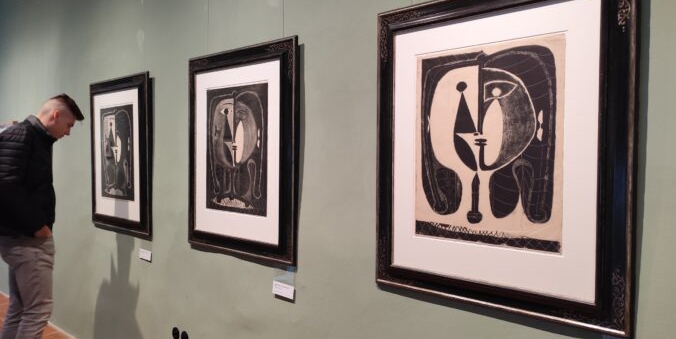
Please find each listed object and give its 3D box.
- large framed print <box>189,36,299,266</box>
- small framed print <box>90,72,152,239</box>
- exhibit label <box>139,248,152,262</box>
[{"bbox_3d":[-0.487,-0.086,2.236,0.820,1.014,0.040,2,2,39],"label":"large framed print"},{"bbox_3d":[-1.454,-0.098,3.016,0.820,1.014,0.040,2,3,39],"label":"small framed print"},{"bbox_3d":[-1.228,0.549,2.876,0.136,0.061,0.012,2,-2,39],"label":"exhibit label"}]

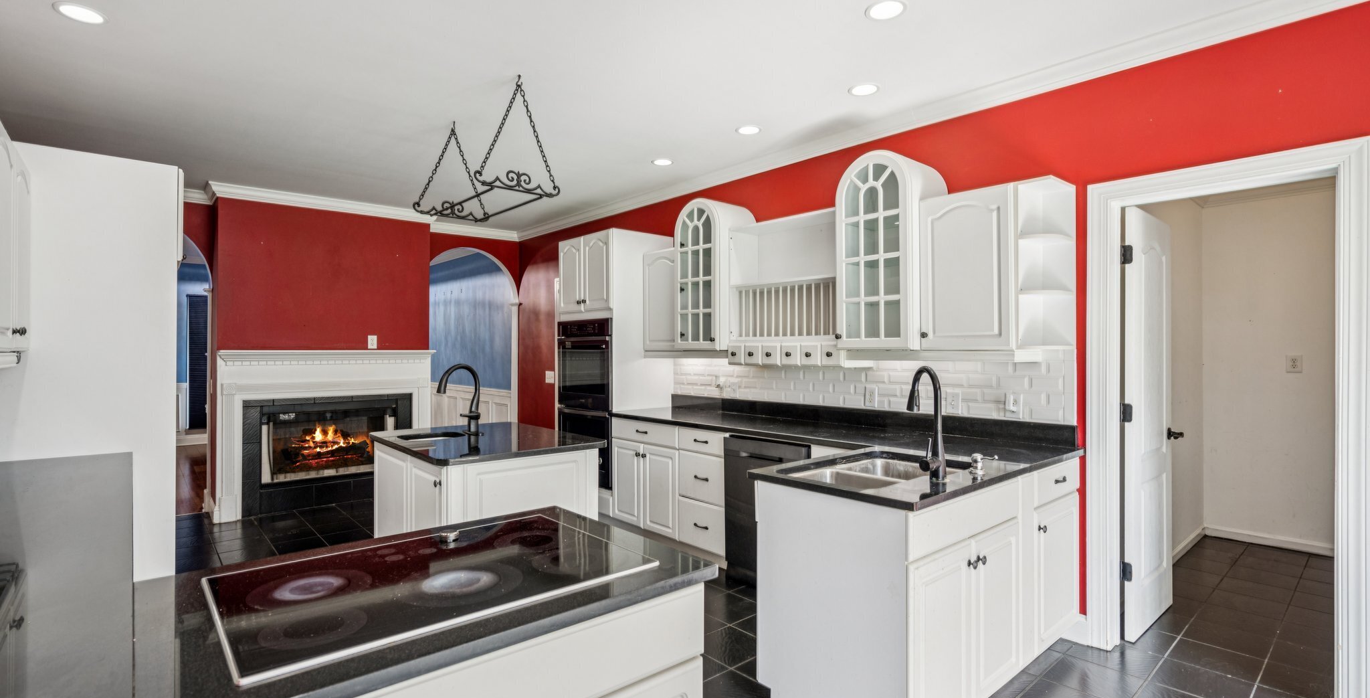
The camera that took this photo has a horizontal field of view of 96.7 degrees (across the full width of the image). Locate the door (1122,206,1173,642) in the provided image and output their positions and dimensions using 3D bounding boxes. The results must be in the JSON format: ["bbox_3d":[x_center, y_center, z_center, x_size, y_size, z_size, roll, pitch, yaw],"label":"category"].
[{"bbox_3d":[2.334,0.348,3.050,0.684,2.025,0.037,0,0,-40],"label":"door"}]

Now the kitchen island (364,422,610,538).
[{"bbox_3d":[-1.091,0.935,3.267,0.885,0.914,1.140,0,0,-41],"label":"kitchen island"}]

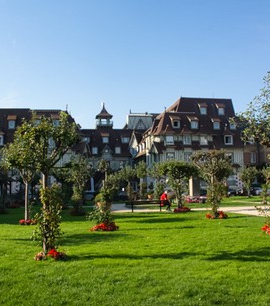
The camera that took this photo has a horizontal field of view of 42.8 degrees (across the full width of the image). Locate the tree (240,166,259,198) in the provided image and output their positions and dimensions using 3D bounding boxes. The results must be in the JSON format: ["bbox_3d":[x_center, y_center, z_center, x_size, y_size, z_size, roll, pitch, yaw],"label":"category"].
[{"bbox_3d":[13.346,3.521,40.347,2.300,3.700,2.100,-2,-6,18],"label":"tree"}]

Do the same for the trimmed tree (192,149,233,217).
[{"bbox_3d":[3.839,1.574,17.228,2.100,3.330,1.800,-1,-5,12],"label":"trimmed tree"}]

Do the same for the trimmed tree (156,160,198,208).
[{"bbox_3d":[2.584,2.072,21.099,2.500,3.050,2.200,-1,-5,7],"label":"trimmed tree"}]

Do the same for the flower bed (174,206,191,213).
[{"bbox_3d":[2.873,3.433,20.772,1.080,0.280,1.080,-1,-5,8],"label":"flower bed"}]

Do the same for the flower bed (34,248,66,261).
[{"bbox_3d":[-1.897,2.250,7.676,0.750,0.230,0.720,1,-5,-14],"label":"flower bed"}]

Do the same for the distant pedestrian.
[{"bbox_3d":[1.876,2.982,21.115,0.750,1.240,0.500,2,-6,-18],"label":"distant pedestrian"}]

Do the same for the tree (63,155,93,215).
[{"bbox_3d":[-3.158,1.742,19.422,1.700,3.400,1.550,1,-5,-9],"label":"tree"}]

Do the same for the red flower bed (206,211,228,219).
[{"bbox_3d":[4.015,3.065,16.890,1.080,0.300,1.080,-1,-5,13],"label":"red flower bed"}]

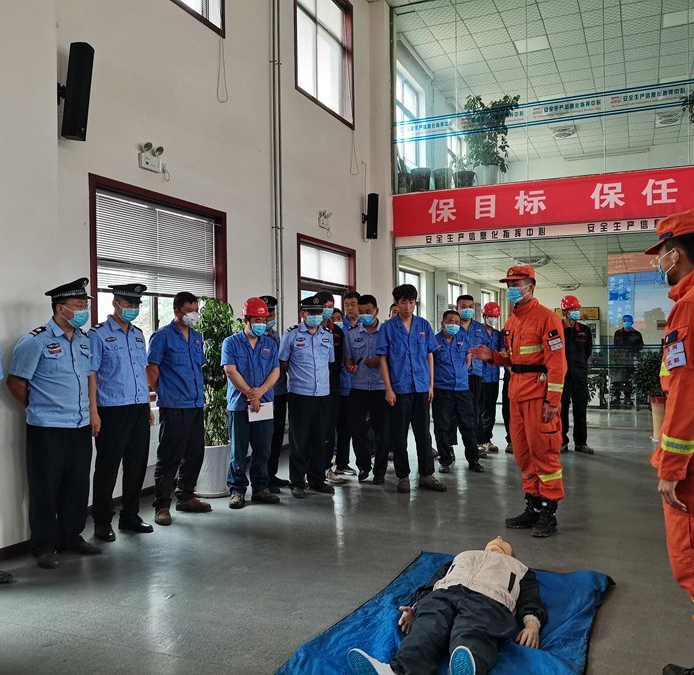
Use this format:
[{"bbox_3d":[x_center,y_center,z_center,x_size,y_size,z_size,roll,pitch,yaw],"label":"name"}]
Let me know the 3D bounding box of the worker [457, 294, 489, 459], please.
[{"bbox_3d":[1.341,0.435,7.446,0.480,1.806,0.320,-1,0,-5],"label":"worker"}]

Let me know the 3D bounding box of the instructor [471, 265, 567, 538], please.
[{"bbox_3d":[1.184,0.415,4.682,0.580,1.814,0.520,-1,0,-26],"label":"instructor"}]

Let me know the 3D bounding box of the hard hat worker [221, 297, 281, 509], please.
[{"bbox_3d":[-0.805,0.509,5.571,0.510,1.677,0.420,-1,0,-25],"label":"hard hat worker"}]

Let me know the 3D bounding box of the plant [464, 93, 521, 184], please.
[{"bbox_3d":[2.294,-3.082,10.691,0.840,1.523,0.798,-1,0,24],"label":"plant"}]

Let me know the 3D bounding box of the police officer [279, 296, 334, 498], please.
[{"bbox_3d":[-0.352,0.496,6.026,0.500,1.732,0.350,-1,0,-18],"label":"police officer"}]

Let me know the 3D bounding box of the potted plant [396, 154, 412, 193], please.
[{"bbox_3d":[0.931,-2.656,11.135,0.260,0.700,0.260,-1,0,0],"label":"potted plant"}]

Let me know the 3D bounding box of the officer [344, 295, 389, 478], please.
[{"bbox_3d":[0.186,0.476,6.416,0.500,1.758,0.360,-1,0,-11],"label":"officer"}]

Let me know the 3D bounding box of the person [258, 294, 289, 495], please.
[{"bbox_3d":[-0.698,0.493,6.166,0.480,1.743,0.340,-1,0,-23],"label":"person"}]

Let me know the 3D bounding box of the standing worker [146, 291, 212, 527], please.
[{"bbox_3d":[-1.312,0.498,5.225,0.500,1.708,0.400,-1,0,-38],"label":"standing worker"}]

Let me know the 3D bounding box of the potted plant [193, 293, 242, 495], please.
[{"bbox_3d":[-1.170,0.502,5.879,0.500,1.700,0.520,-1,0,0],"label":"potted plant"}]

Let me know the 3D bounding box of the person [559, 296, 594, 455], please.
[{"bbox_3d":[2.645,0.413,7.927,0.520,1.800,0.380,-1,0,0],"label":"person"}]

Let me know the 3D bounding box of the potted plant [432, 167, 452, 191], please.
[{"bbox_3d":[1.544,-2.520,10.869,0.322,0.426,0.322,0,0,24],"label":"potted plant"}]

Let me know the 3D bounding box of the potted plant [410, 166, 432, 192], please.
[{"bbox_3d":[1.208,-2.542,11.015,0.331,0.456,0.331,-1,0,0],"label":"potted plant"}]

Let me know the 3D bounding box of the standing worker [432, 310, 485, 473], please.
[{"bbox_3d":[1.115,0.527,6.881,0.550,1.603,0.380,-1,0,0],"label":"standing worker"}]

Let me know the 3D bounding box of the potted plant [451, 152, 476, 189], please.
[{"bbox_3d":[1.857,-2.619,10.731,0.360,0.603,0.360,0,0,24],"label":"potted plant"}]

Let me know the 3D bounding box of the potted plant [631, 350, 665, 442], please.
[{"bbox_3d":[4.083,0.727,8.735,0.820,1.143,0.780,-1,0,24],"label":"potted plant"}]

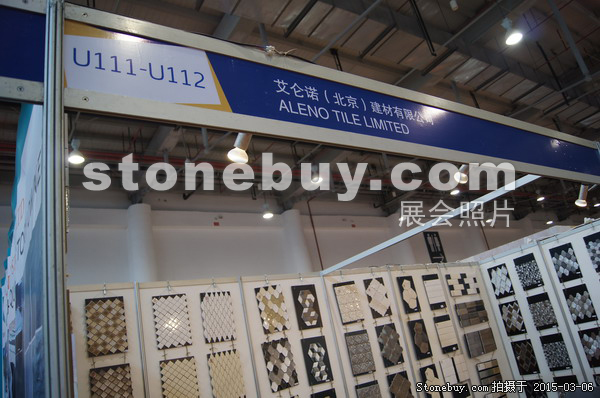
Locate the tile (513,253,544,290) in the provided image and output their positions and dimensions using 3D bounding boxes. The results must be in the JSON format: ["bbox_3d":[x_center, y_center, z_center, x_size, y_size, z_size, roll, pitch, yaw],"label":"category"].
[{"bbox_3d":[3.099,0.985,6.087,0.020,0.437,0.297,3,-23,-34],"label":"tile"}]

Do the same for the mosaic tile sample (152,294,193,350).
[{"bbox_3d":[-1.105,1.062,3.899,0.300,0.449,0.020,3,-23,-36],"label":"mosaic tile sample"}]

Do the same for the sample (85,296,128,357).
[{"bbox_3d":[-1.543,1.018,3.593,0.292,0.449,0.020,3,-23,-36],"label":"sample"}]

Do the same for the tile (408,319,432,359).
[{"bbox_3d":[1.444,1.685,5.391,0.283,0.441,0.022,3,-25,-35],"label":"tile"}]

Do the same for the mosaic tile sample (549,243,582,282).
[{"bbox_3d":[3.371,0.809,5.695,0.020,0.436,0.292,3,-23,-34],"label":"mosaic tile sample"}]

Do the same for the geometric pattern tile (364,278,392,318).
[{"bbox_3d":[0.927,1.183,5.359,0.310,0.453,0.020,3,-23,-36],"label":"geometric pattern tile"}]

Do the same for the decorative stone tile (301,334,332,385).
[{"bbox_3d":[0.174,1.617,4.504,0.297,0.440,0.022,3,-25,-35],"label":"decorative stone tile"}]

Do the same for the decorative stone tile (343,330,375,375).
[{"bbox_3d":[0.648,1.653,4.830,0.308,0.439,0.022,3,-25,-35],"label":"decorative stone tile"}]

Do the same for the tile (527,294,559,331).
[{"bbox_3d":[3.193,1.475,5.914,0.020,0.433,0.296,3,-23,-34],"label":"tile"}]

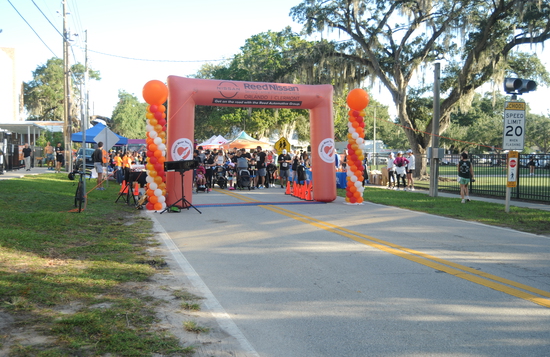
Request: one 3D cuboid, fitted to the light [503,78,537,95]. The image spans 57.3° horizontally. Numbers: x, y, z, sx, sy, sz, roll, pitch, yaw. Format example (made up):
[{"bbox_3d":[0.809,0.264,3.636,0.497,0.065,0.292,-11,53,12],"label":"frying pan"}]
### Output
[{"bbox_3d":[6.226,-2.325,12.750,0.750,0.400,0.380,-1,3,-18],"label":"light"}]

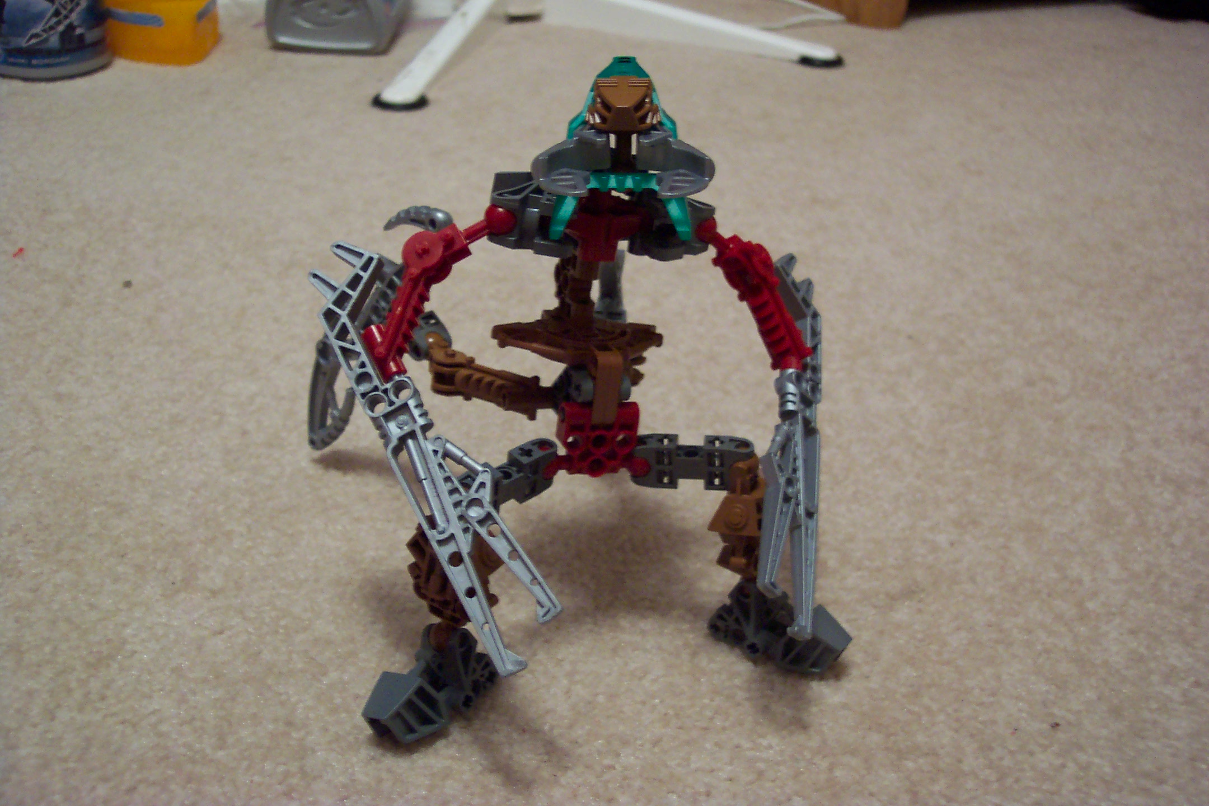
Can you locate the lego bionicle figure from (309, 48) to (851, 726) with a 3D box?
[{"bbox_3d":[-0.019,-0.013,0.397,0.167,0.190,0.182,-4,33,-7],"label":"lego bionicle figure"}]

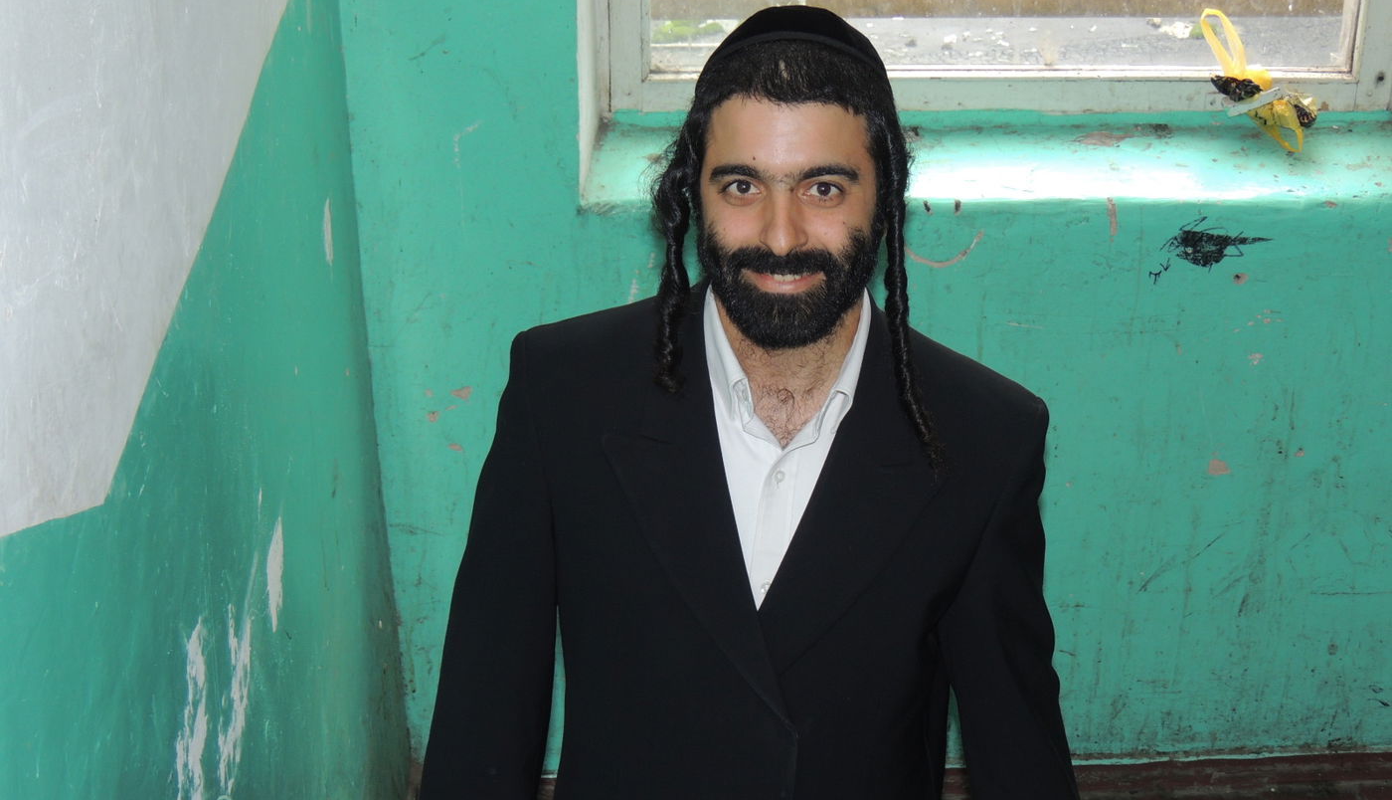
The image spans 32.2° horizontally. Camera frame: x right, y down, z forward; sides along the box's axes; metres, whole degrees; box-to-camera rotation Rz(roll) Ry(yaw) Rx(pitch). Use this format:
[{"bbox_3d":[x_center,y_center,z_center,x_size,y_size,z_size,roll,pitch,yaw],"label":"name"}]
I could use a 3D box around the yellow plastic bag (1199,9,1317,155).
[{"bbox_3d":[0.763,-0.434,3.270,0.145,0.170,0.100,-1,30,0],"label":"yellow plastic bag"}]

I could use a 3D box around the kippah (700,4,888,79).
[{"bbox_3d":[0.082,-0.297,2.020,0.160,0.068,0.165,-1,-10,2],"label":"kippah"}]

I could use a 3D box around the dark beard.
[{"bbox_3d":[0.075,-0.089,1.955,0.147,0.088,0.100,0,11,1],"label":"dark beard"}]

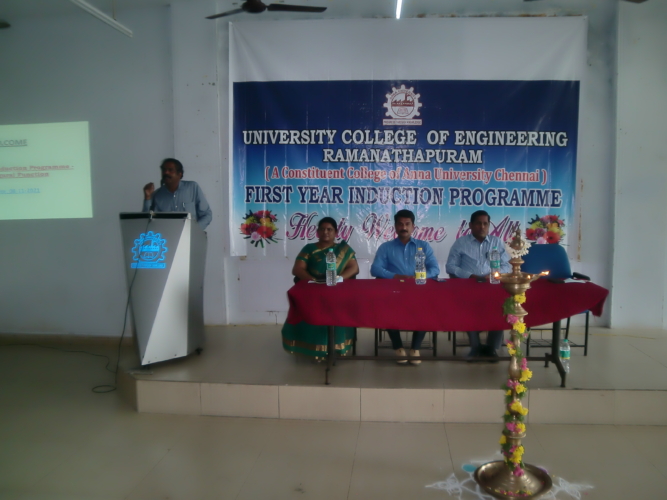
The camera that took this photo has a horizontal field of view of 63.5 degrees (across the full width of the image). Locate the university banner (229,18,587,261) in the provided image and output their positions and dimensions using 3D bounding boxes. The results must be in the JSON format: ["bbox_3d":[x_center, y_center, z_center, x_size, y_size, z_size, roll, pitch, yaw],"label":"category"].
[{"bbox_3d":[0.722,-1.140,5.683,3.701,2.493,0.050,0,5,6],"label":"university banner"}]

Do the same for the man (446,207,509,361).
[{"bbox_3d":[1.263,0.290,4.736,0.580,1.260,0.740,0,5,6],"label":"man"}]

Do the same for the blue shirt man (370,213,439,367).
[{"bbox_3d":[0.633,0.288,4.739,0.590,1.280,0.740,0,5,6],"label":"blue shirt man"}]

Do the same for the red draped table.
[{"bbox_3d":[0.827,0.606,4.181,2.220,0.730,0.640,0,5,6],"label":"red draped table"}]

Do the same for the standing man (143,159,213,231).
[{"bbox_3d":[-1.444,0.053,5.092,0.560,1.750,0.420,-1,5,-4],"label":"standing man"}]

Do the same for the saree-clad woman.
[{"bbox_3d":[-0.113,0.322,4.828,0.640,1.220,0.740,0,5,6],"label":"saree-clad woman"}]

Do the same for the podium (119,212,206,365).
[{"bbox_3d":[-1.487,0.325,4.716,0.570,1.270,0.500,-1,5,-2],"label":"podium"}]

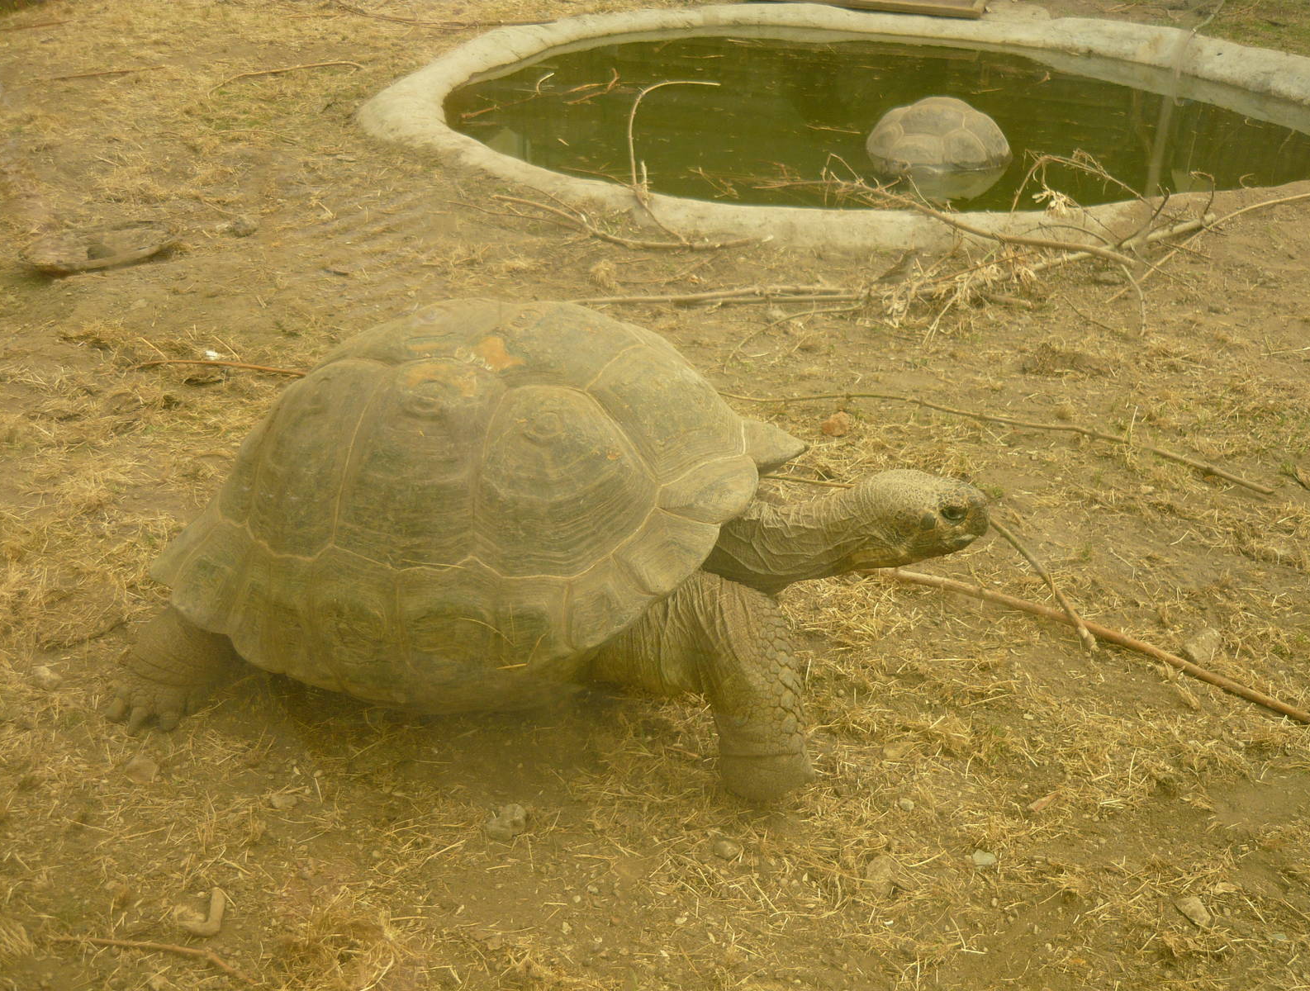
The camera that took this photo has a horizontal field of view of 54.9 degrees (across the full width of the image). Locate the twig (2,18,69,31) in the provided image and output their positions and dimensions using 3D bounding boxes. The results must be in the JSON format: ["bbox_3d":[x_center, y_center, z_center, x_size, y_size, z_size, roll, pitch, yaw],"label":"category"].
[{"bbox_3d":[-4.790,-3.653,9.789,0.100,0.040,0.638,18,32,30],"label":"twig"}]

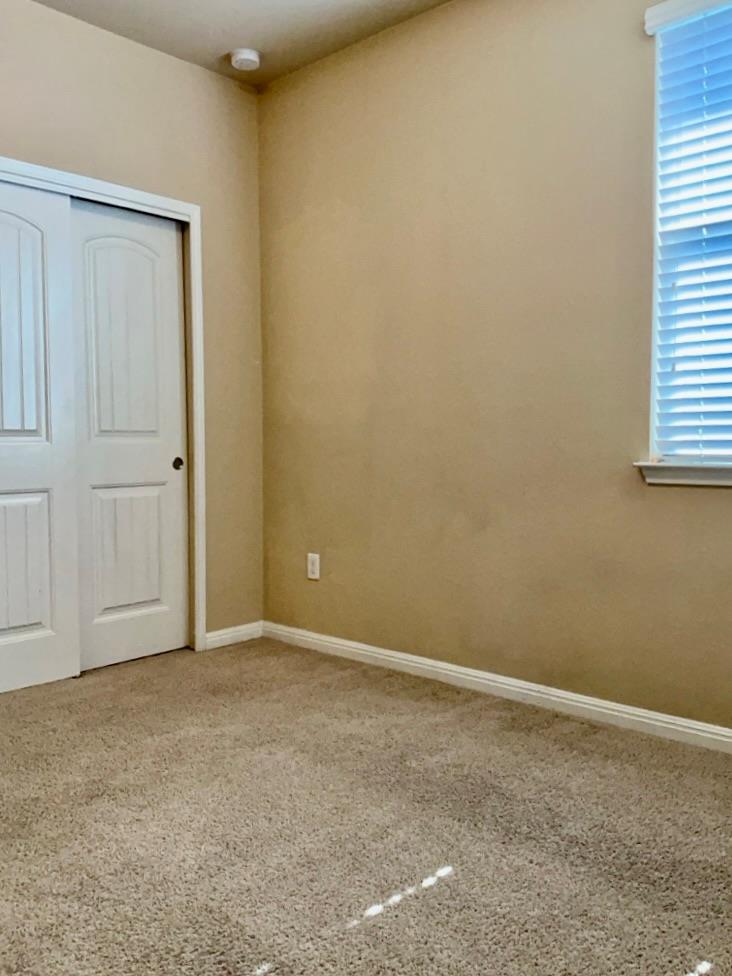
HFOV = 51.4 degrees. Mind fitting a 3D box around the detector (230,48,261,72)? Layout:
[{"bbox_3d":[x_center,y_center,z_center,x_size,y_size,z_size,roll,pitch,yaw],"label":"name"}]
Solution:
[{"bbox_3d":[-0.537,-1.910,3.402,0.125,0.046,0.125,0,3,0],"label":"detector"}]

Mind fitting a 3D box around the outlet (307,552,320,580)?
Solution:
[{"bbox_3d":[-0.248,0.375,3.643,0.074,0.118,0.010,3,4,42],"label":"outlet"}]

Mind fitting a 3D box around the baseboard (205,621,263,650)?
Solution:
[{"bbox_3d":[-0.654,0.728,3.781,0.015,0.082,0.355,3,4,42],"label":"baseboard"}]

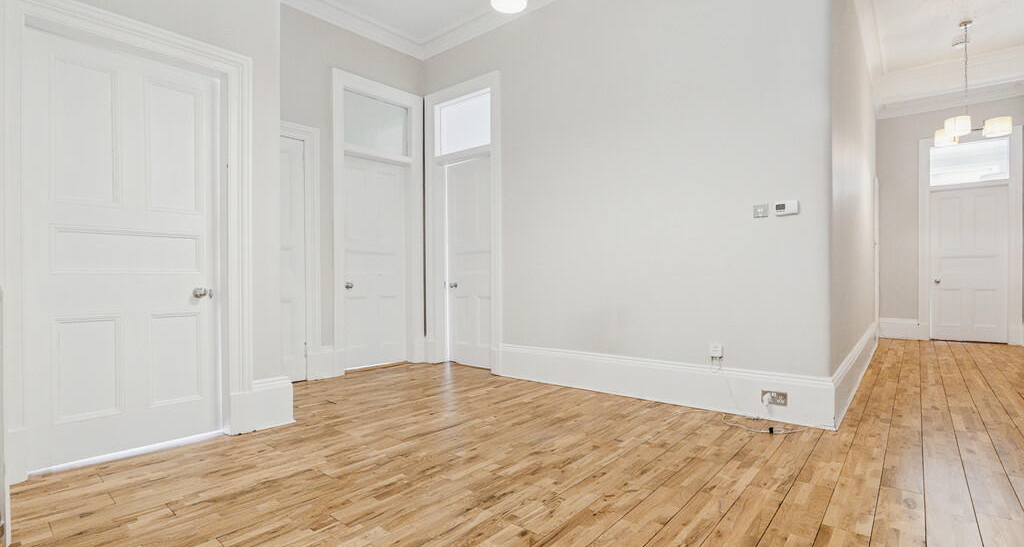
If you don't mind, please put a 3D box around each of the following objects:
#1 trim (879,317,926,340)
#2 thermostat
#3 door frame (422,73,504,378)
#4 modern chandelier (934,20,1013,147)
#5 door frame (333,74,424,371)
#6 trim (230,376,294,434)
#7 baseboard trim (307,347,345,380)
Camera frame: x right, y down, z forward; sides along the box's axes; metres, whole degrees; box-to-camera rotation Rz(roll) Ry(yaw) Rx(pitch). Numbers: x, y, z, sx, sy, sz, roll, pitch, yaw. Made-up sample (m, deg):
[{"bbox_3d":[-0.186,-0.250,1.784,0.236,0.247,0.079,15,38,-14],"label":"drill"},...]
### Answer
[{"bbox_3d":[5.893,0.825,6.863,0.540,0.305,0.045,0,0,37],"label":"trim"},{"bbox_3d":[1.811,-0.426,2.994,0.132,0.088,0.028,0,0,37],"label":"thermostat"},{"bbox_3d":[-0.490,-0.495,4.802,1.080,2.970,0.140,0,0,37],"label":"door frame"},{"bbox_3d":[4.900,-2.065,4.870,0.610,1.220,0.620,0,0,41],"label":"modern chandelier"},{"bbox_3d":[-1.410,-0.491,4.798,0.140,2.970,1.040,0,0,44],"label":"door frame"},{"bbox_3d":[-1.587,0.827,2.889,0.050,0.315,0.369,0,0,42],"label":"trim"},{"bbox_3d":[-1.777,0.843,4.330,0.045,0.300,0.362,0,0,44],"label":"baseboard trim"}]

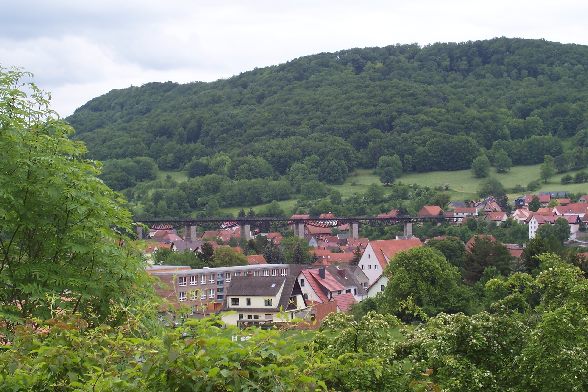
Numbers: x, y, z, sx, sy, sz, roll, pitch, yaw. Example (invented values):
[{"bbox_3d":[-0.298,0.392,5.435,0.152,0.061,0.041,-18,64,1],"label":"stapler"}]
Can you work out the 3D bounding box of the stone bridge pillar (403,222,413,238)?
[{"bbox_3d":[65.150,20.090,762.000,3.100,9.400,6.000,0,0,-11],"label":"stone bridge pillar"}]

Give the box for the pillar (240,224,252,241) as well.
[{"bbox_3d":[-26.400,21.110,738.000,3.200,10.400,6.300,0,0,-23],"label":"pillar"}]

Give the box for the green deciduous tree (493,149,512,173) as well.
[{"bbox_3d":[149.460,-25.450,960.000,14.200,17.300,14.200,0,0,0],"label":"green deciduous tree"}]

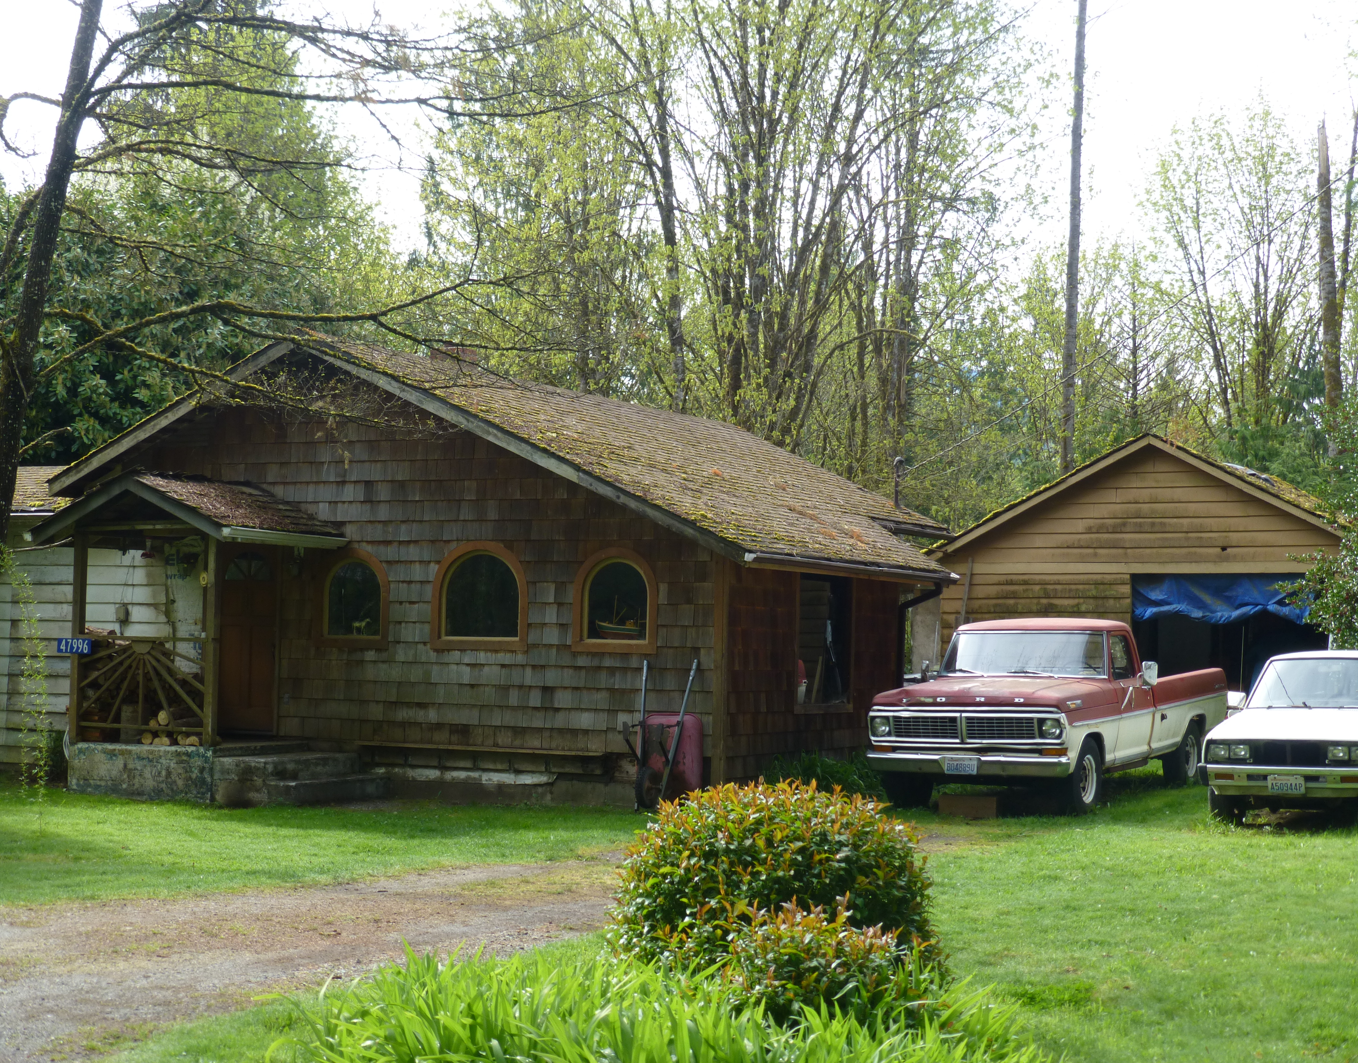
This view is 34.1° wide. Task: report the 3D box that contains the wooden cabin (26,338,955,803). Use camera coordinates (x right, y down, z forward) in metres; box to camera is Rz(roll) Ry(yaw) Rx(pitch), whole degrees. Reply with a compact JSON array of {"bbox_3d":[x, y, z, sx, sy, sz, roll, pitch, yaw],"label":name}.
[{"bbox_3d":[-1.374,0.500,27.249,9.100,4.950,12.400,0,-3,27],"label":"wooden cabin"}]

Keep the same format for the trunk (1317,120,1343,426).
[{"bbox_3d":[12.405,-2.244,41.959,0.380,11.140,0.380,-2,0,27],"label":"trunk"}]

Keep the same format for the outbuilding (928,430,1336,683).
[{"bbox_3d":[8.039,0.980,34.135,6.300,4.350,7.400,0,-3,27],"label":"outbuilding"}]

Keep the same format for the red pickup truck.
[{"bbox_3d":[3.853,1.761,22.233,2.020,1.770,5.280,-1,-1,29],"label":"red pickup truck"}]

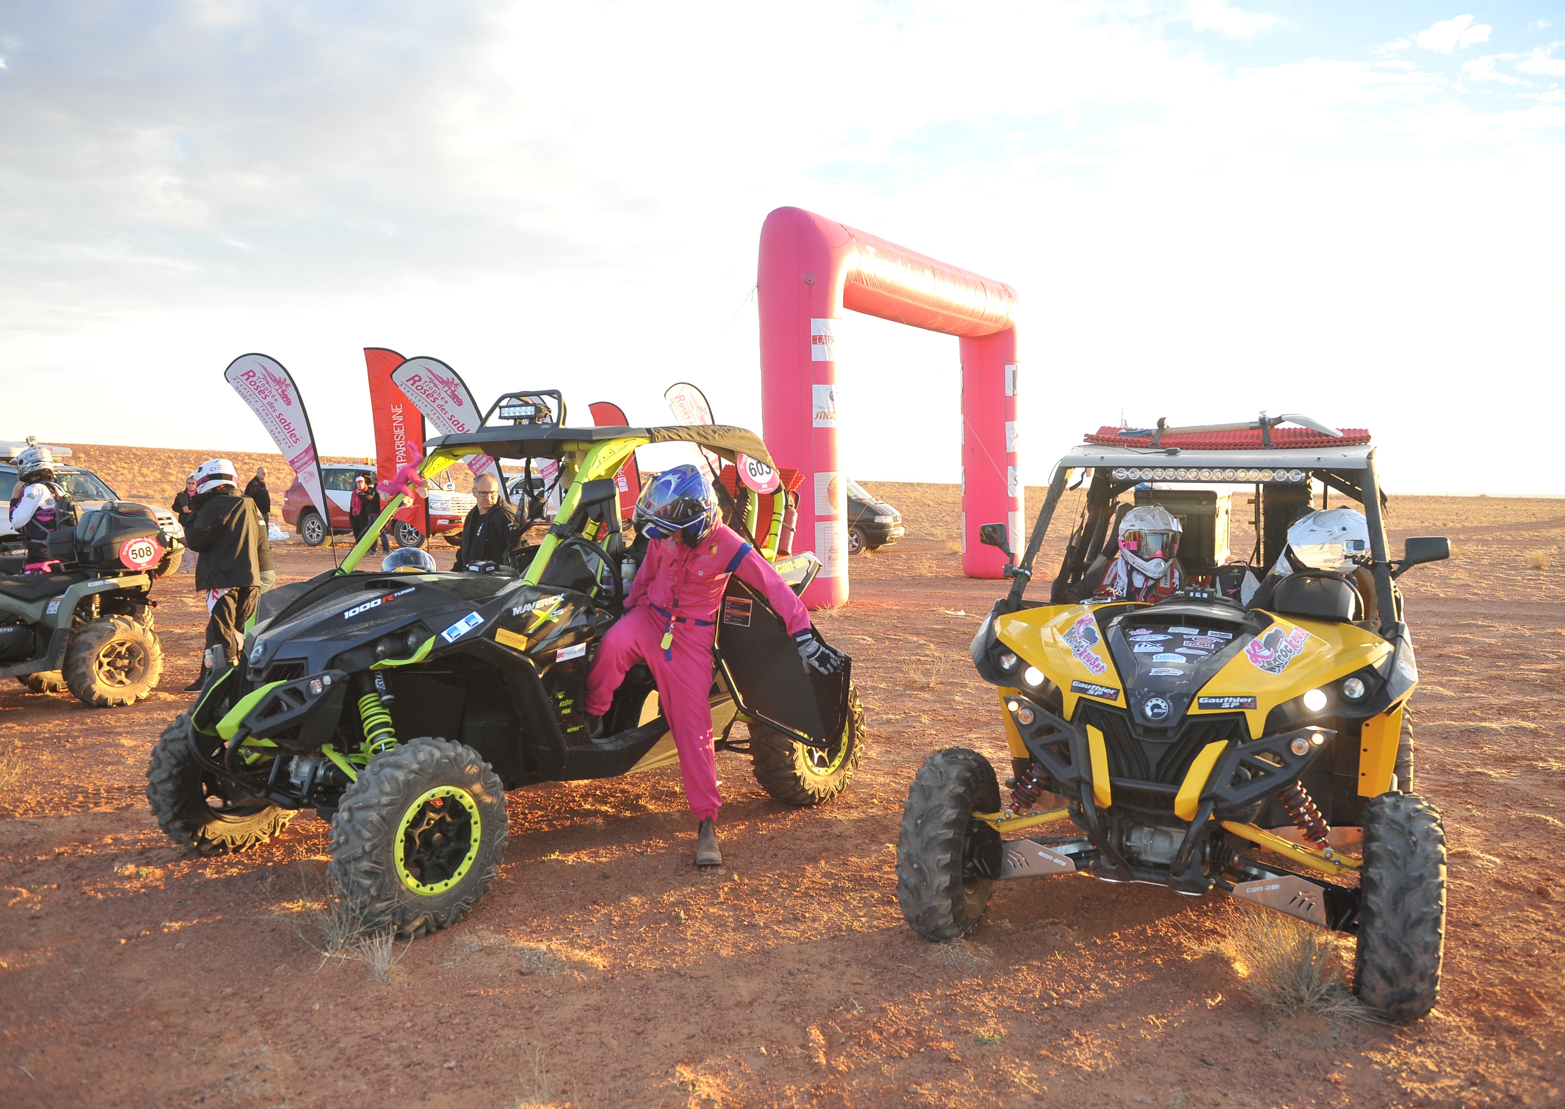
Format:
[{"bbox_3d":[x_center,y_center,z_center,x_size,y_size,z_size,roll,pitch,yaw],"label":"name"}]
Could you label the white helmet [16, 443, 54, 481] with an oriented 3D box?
[{"bbox_3d":[-6.125,-0.752,9.100,0.340,0.280,0.260,-2,3,7],"label":"white helmet"}]

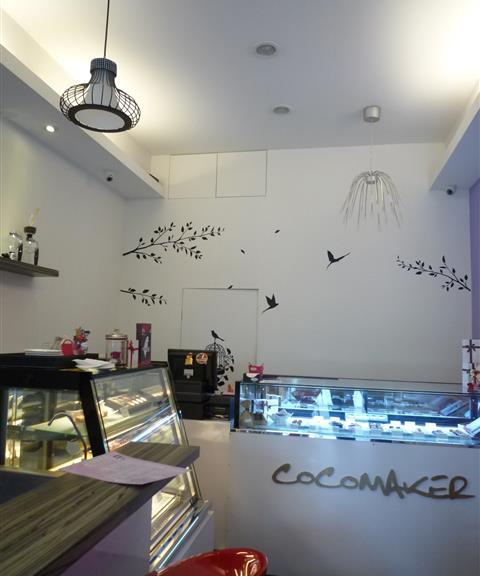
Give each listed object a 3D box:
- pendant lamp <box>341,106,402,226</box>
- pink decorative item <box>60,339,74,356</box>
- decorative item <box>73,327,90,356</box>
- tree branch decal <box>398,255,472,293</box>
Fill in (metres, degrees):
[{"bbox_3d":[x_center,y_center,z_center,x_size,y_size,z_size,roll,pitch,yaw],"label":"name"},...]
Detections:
[{"bbox_3d":[1.184,-1.102,4.180,0.512,1.074,0.512,1,-6,10],"label":"pendant lamp"},{"bbox_3d":[-1.054,0.365,2.825,0.080,0.106,0.060,4,-7,-20],"label":"pink decorative item"},{"bbox_3d":[-1.000,0.338,2.921,0.103,0.180,0.090,4,-7,-18],"label":"decorative item"},{"bbox_3d":[1.993,-0.153,4.762,0.727,0.394,0.020,1,-6,10],"label":"tree branch decal"}]

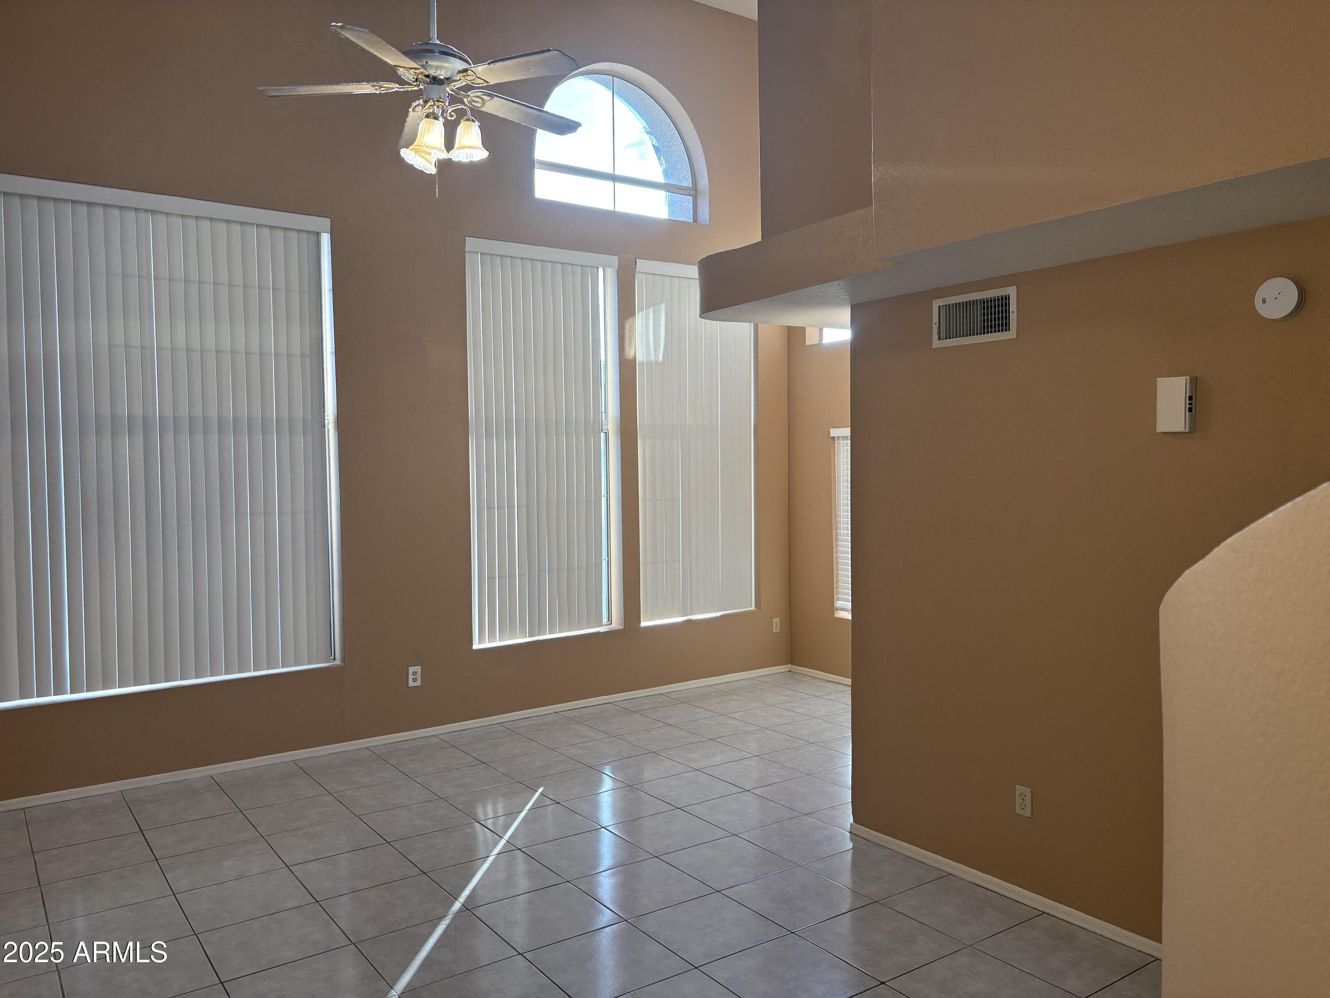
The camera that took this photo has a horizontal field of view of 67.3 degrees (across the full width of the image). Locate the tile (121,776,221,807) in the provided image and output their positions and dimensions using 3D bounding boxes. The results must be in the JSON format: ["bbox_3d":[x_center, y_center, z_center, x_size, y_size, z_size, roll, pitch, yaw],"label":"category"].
[{"bbox_3d":[-2.712,1.608,5.501,0.449,0.010,0.308,-2,2,-35],"label":"tile"}]

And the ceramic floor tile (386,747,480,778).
[{"bbox_3d":[-1.390,1.563,5.959,0.447,0.010,0.447,-2,2,-35],"label":"ceramic floor tile"}]

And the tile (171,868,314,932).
[{"bbox_3d":[-1.719,1.643,4.102,0.449,0.010,0.447,-2,2,-35],"label":"tile"}]

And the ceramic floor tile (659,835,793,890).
[{"bbox_3d":[0.277,1.605,4.423,0.449,0.010,0.447,-2,2,-35],"label":"ceramic floor tile"}]

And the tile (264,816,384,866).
[{"bbox_3d":[-1.593,1.607,4.702,0.443,0.010,0.443,-2,2,-35],"label":"tile"}]

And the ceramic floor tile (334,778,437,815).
[{"bbox_3d":[-1.482,1.585,5.324,0.443,0.010,0.443,-2,2,-35],"label":"ceramic floor tile"}]

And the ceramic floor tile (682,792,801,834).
[{"bbox_3d":[0.385,1.566,4.992,0.443,0.010,0.443,-2,2,-35],"label":"ceramic floor tile"}]

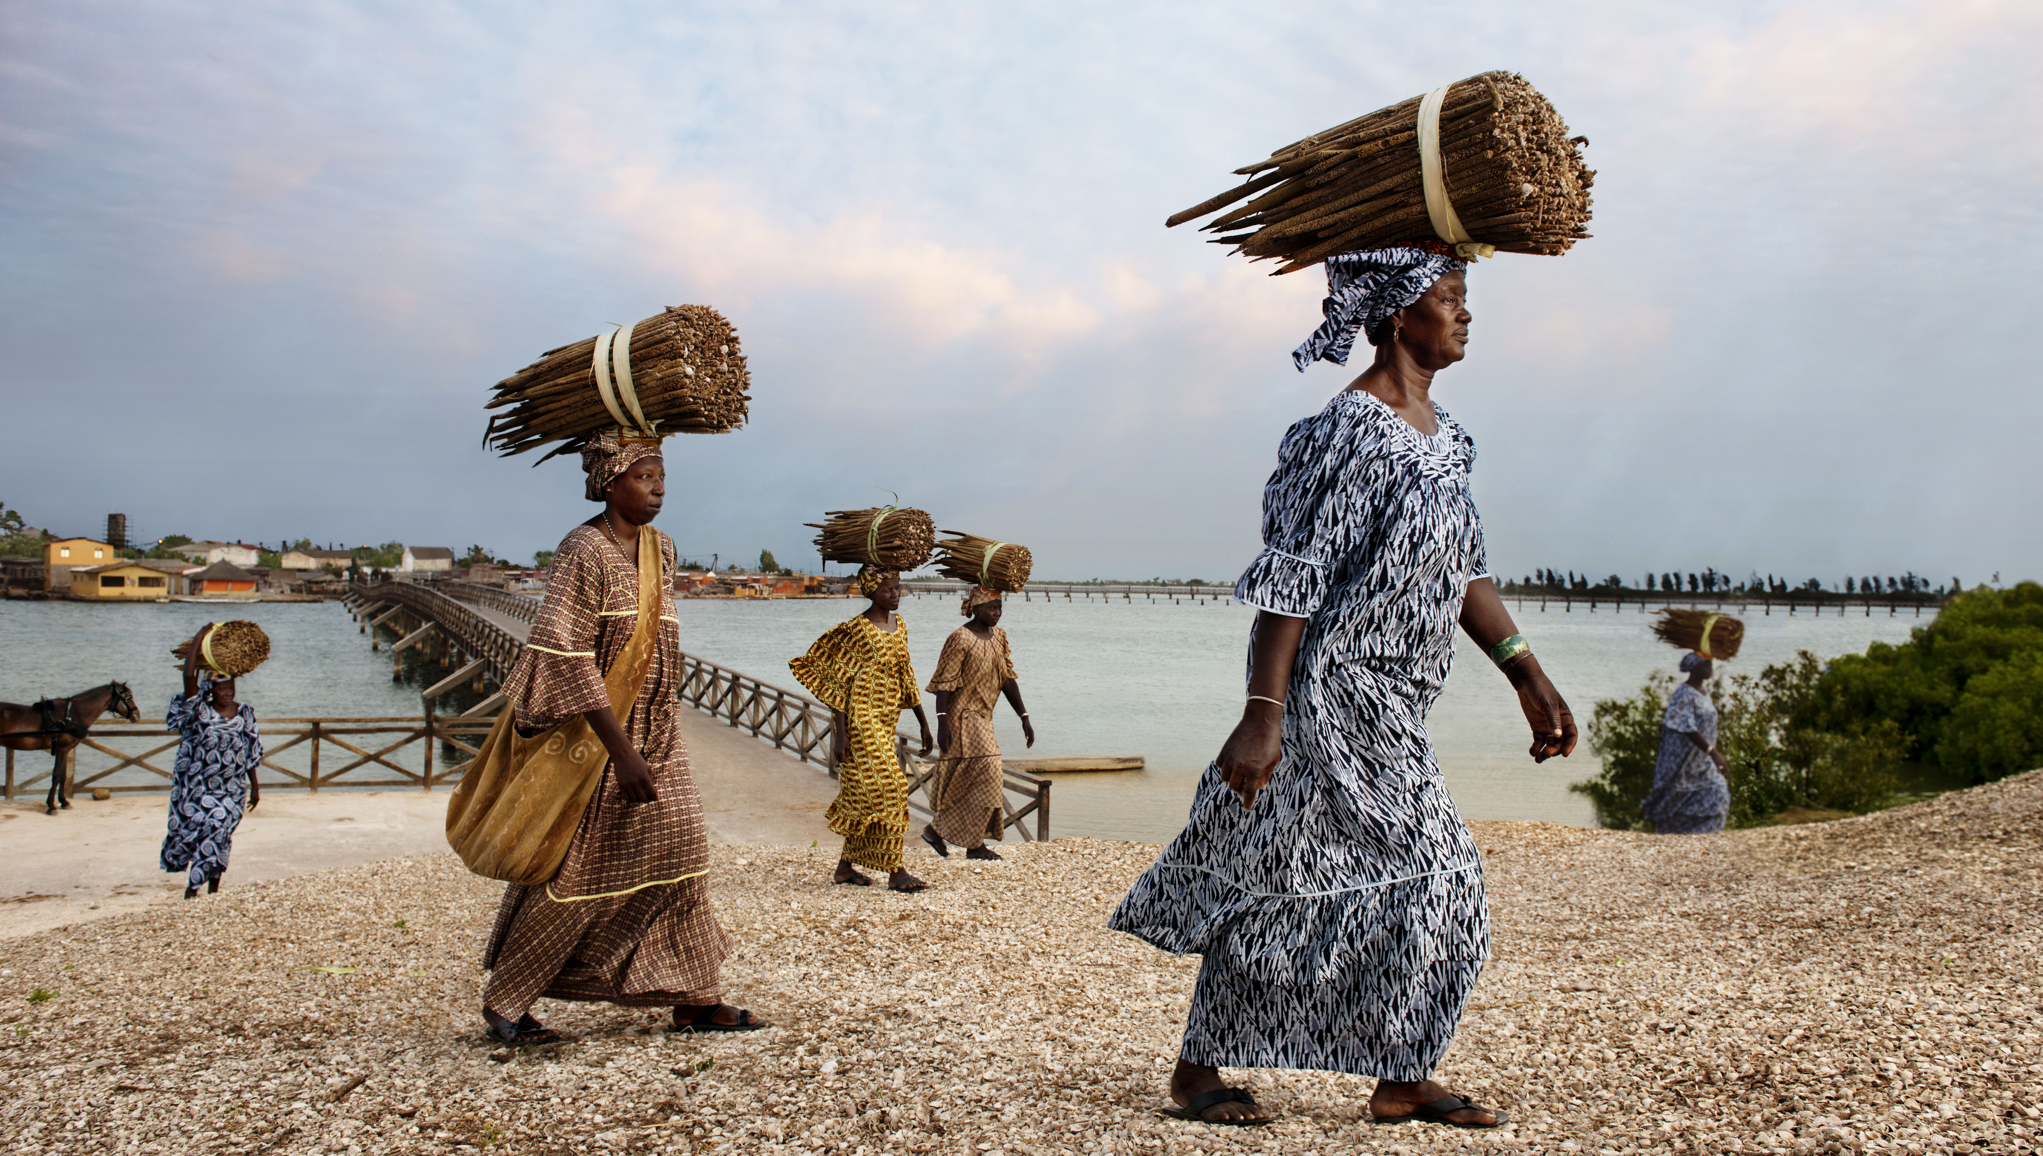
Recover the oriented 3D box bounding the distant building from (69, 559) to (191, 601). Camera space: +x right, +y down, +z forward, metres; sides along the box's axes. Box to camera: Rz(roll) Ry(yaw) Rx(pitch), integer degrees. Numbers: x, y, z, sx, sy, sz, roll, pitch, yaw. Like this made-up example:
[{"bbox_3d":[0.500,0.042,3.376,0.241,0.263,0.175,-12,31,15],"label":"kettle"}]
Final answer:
[{"bbox_3d":[-116.104,0.158,177.000,9.000,4.700,9.500,1,0,40],"label":"distant building"}]

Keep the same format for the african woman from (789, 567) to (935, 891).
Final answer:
[{"bbox_3d":[-0.834,0.783,7.150,0.570,1.670,0.600,0,0,33],"label":"african woman"}]

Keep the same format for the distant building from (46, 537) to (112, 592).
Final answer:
[{"bbox_3d":[-131.587,-1.780,190.000,7.800,7.600,8.500,1,0,-39],"label":"distant building"}]

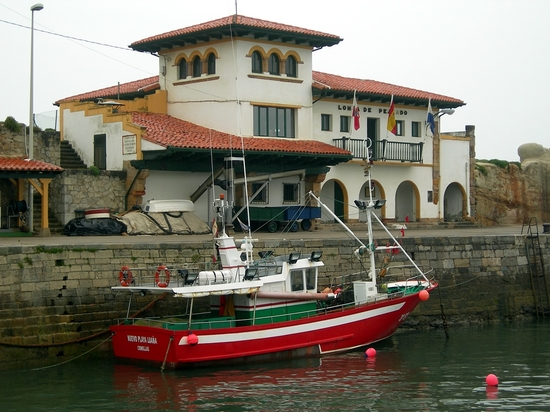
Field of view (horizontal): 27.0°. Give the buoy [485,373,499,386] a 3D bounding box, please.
[{"bbox_3d":[7.000,5.610,36.900,0.400,0.400,0.400,0,0,0],"label":"buoy"}]

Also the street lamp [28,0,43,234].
[{"bbox_3d":[-10.600,-3.920,51.000,0.700,10.200,0.300,0,0,39],"label":"street lamp"}]

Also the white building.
[{"bbox_3d":[-0.500,-4.650,66.500,25.500,12.000,15.000,0,0,-40],"label":"white building"}]

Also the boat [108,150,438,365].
[{"bbox_3d":[1.250,1.830,47.300,15.900,8.200,4.500,0,0,-40],"label":"boat"}]

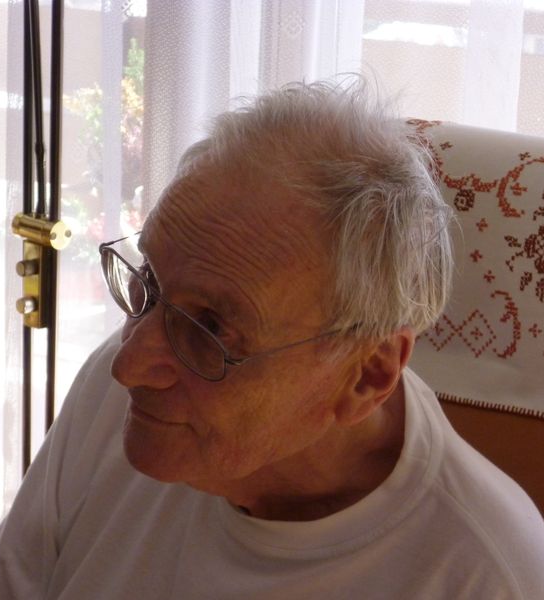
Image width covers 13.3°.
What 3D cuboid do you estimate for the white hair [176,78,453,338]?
[{"bbox_3d":[0.031,-0.051,1.424,0.182,0.164,0.166,-8,25,-28],"label":"white hair"}]

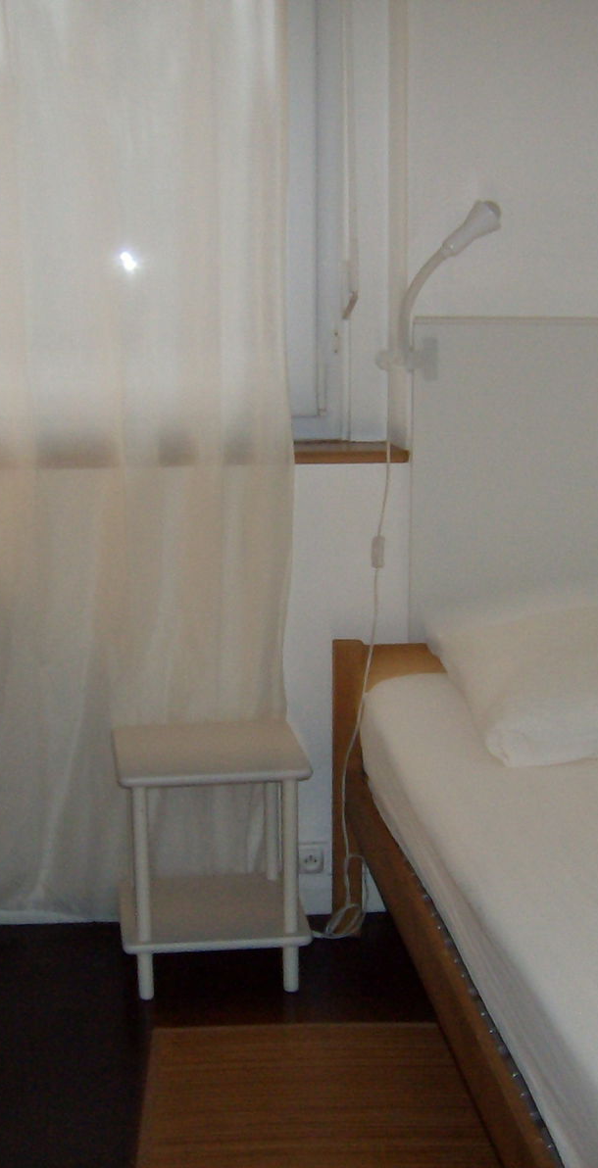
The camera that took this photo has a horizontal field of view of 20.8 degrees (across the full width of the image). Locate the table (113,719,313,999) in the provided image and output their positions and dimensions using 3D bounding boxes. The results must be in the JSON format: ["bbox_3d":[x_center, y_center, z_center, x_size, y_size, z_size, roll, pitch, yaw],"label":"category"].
[{"bbox_3d":[-0.163,0.507,2.980,0.333,0.426,0.308,-2,11,-8],"label":"table"}]

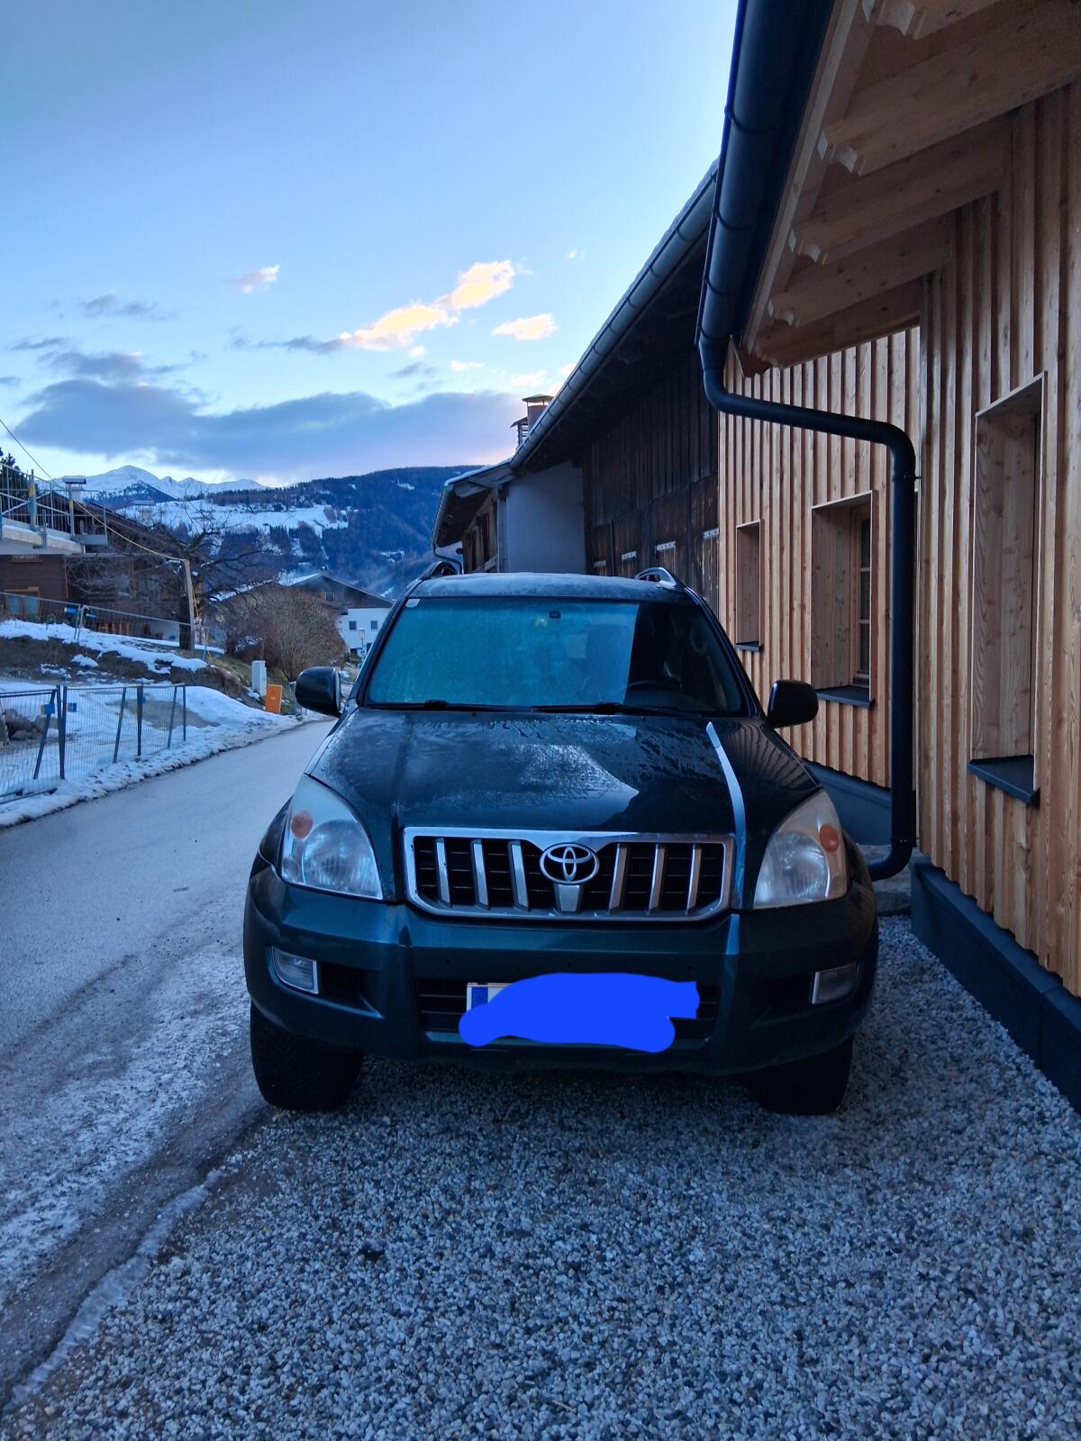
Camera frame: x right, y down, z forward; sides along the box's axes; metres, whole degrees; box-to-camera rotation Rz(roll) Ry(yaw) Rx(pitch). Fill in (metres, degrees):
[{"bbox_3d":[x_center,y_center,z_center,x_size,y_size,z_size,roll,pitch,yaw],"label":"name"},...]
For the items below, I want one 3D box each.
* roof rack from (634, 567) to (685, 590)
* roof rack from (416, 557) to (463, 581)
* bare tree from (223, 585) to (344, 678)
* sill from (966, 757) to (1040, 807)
[{"bbox_3d":[0.607,-0.735,5.859,0.100,0.140,1.750,1,4,-1],"label":"roof rack"},{"bbox_3d":[-0.512,-0.758,5.840,0.100,0.140,1.750,1,4,-1],"label":"roof rack"},{"bbox_3d":[-9.500,-3.250,40.000,4.500,3.500,4.200,-2,5,-13],"label":"bare tree"},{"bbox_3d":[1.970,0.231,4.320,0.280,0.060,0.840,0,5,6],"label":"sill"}]

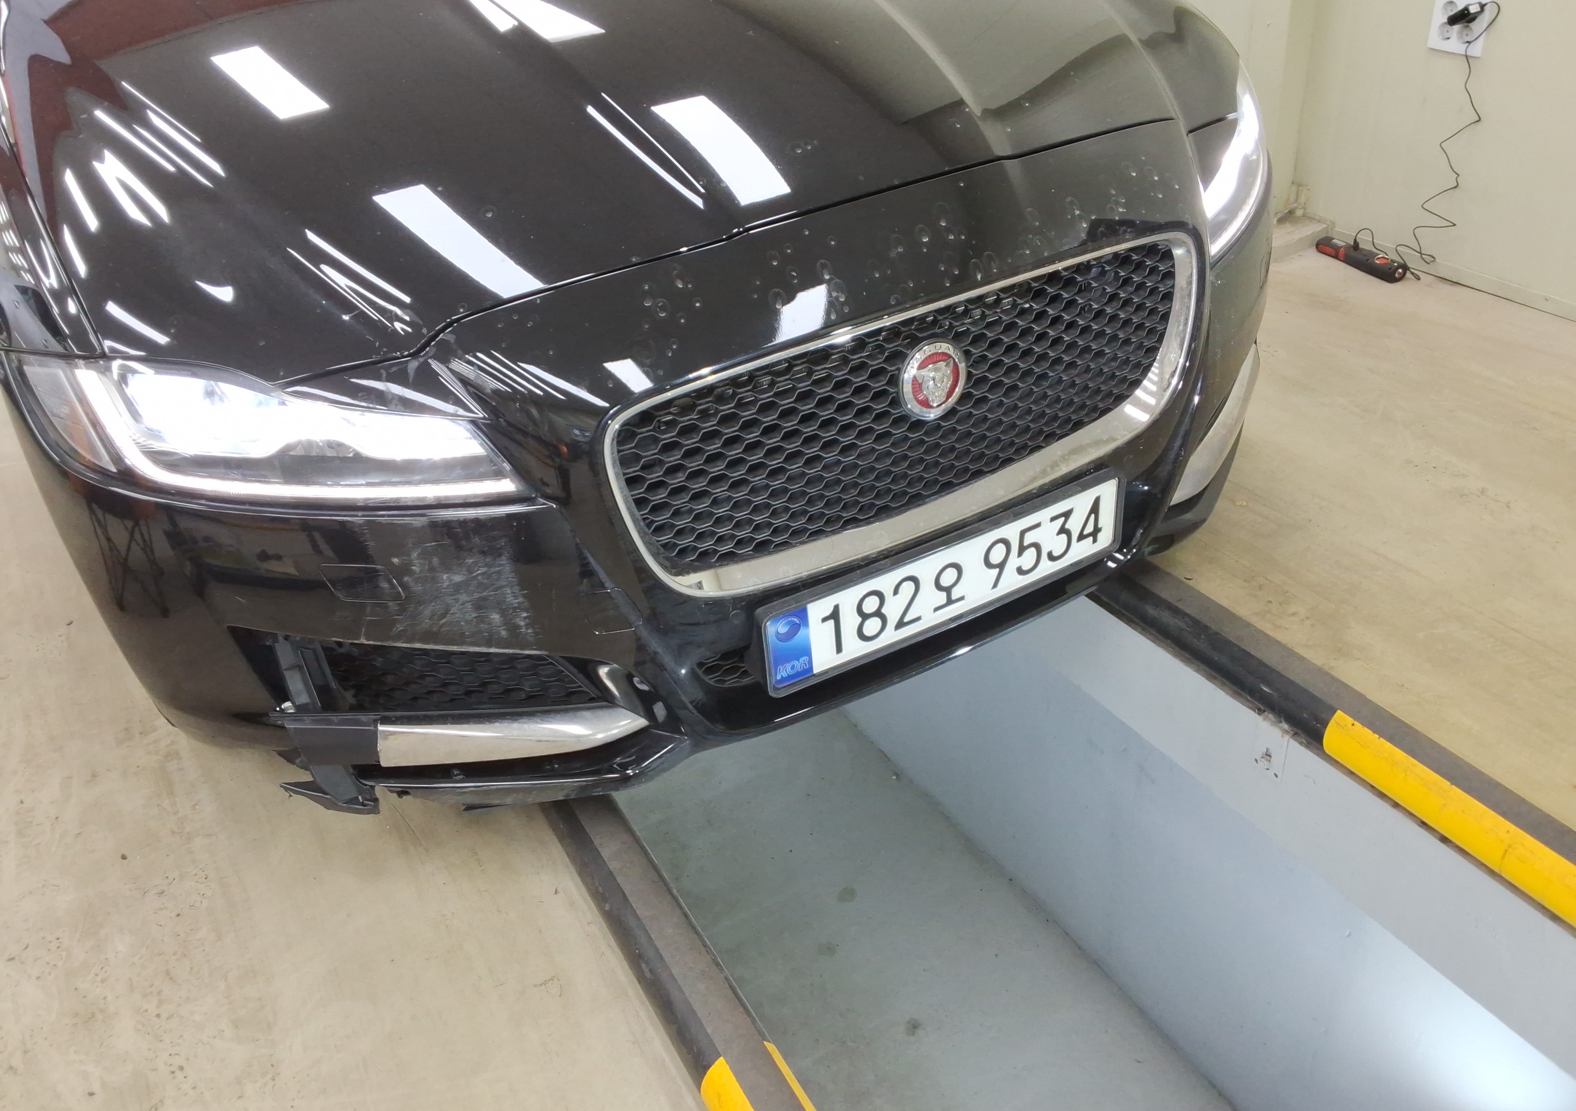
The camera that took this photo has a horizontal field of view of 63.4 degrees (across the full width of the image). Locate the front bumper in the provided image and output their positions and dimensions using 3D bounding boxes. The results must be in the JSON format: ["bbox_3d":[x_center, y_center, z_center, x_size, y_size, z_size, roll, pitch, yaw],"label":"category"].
[{"bbox_3d":[0.064,-0.174,1.755,1.850,0.630,0.610,-21,35,-20],"label":"front bumper"}]

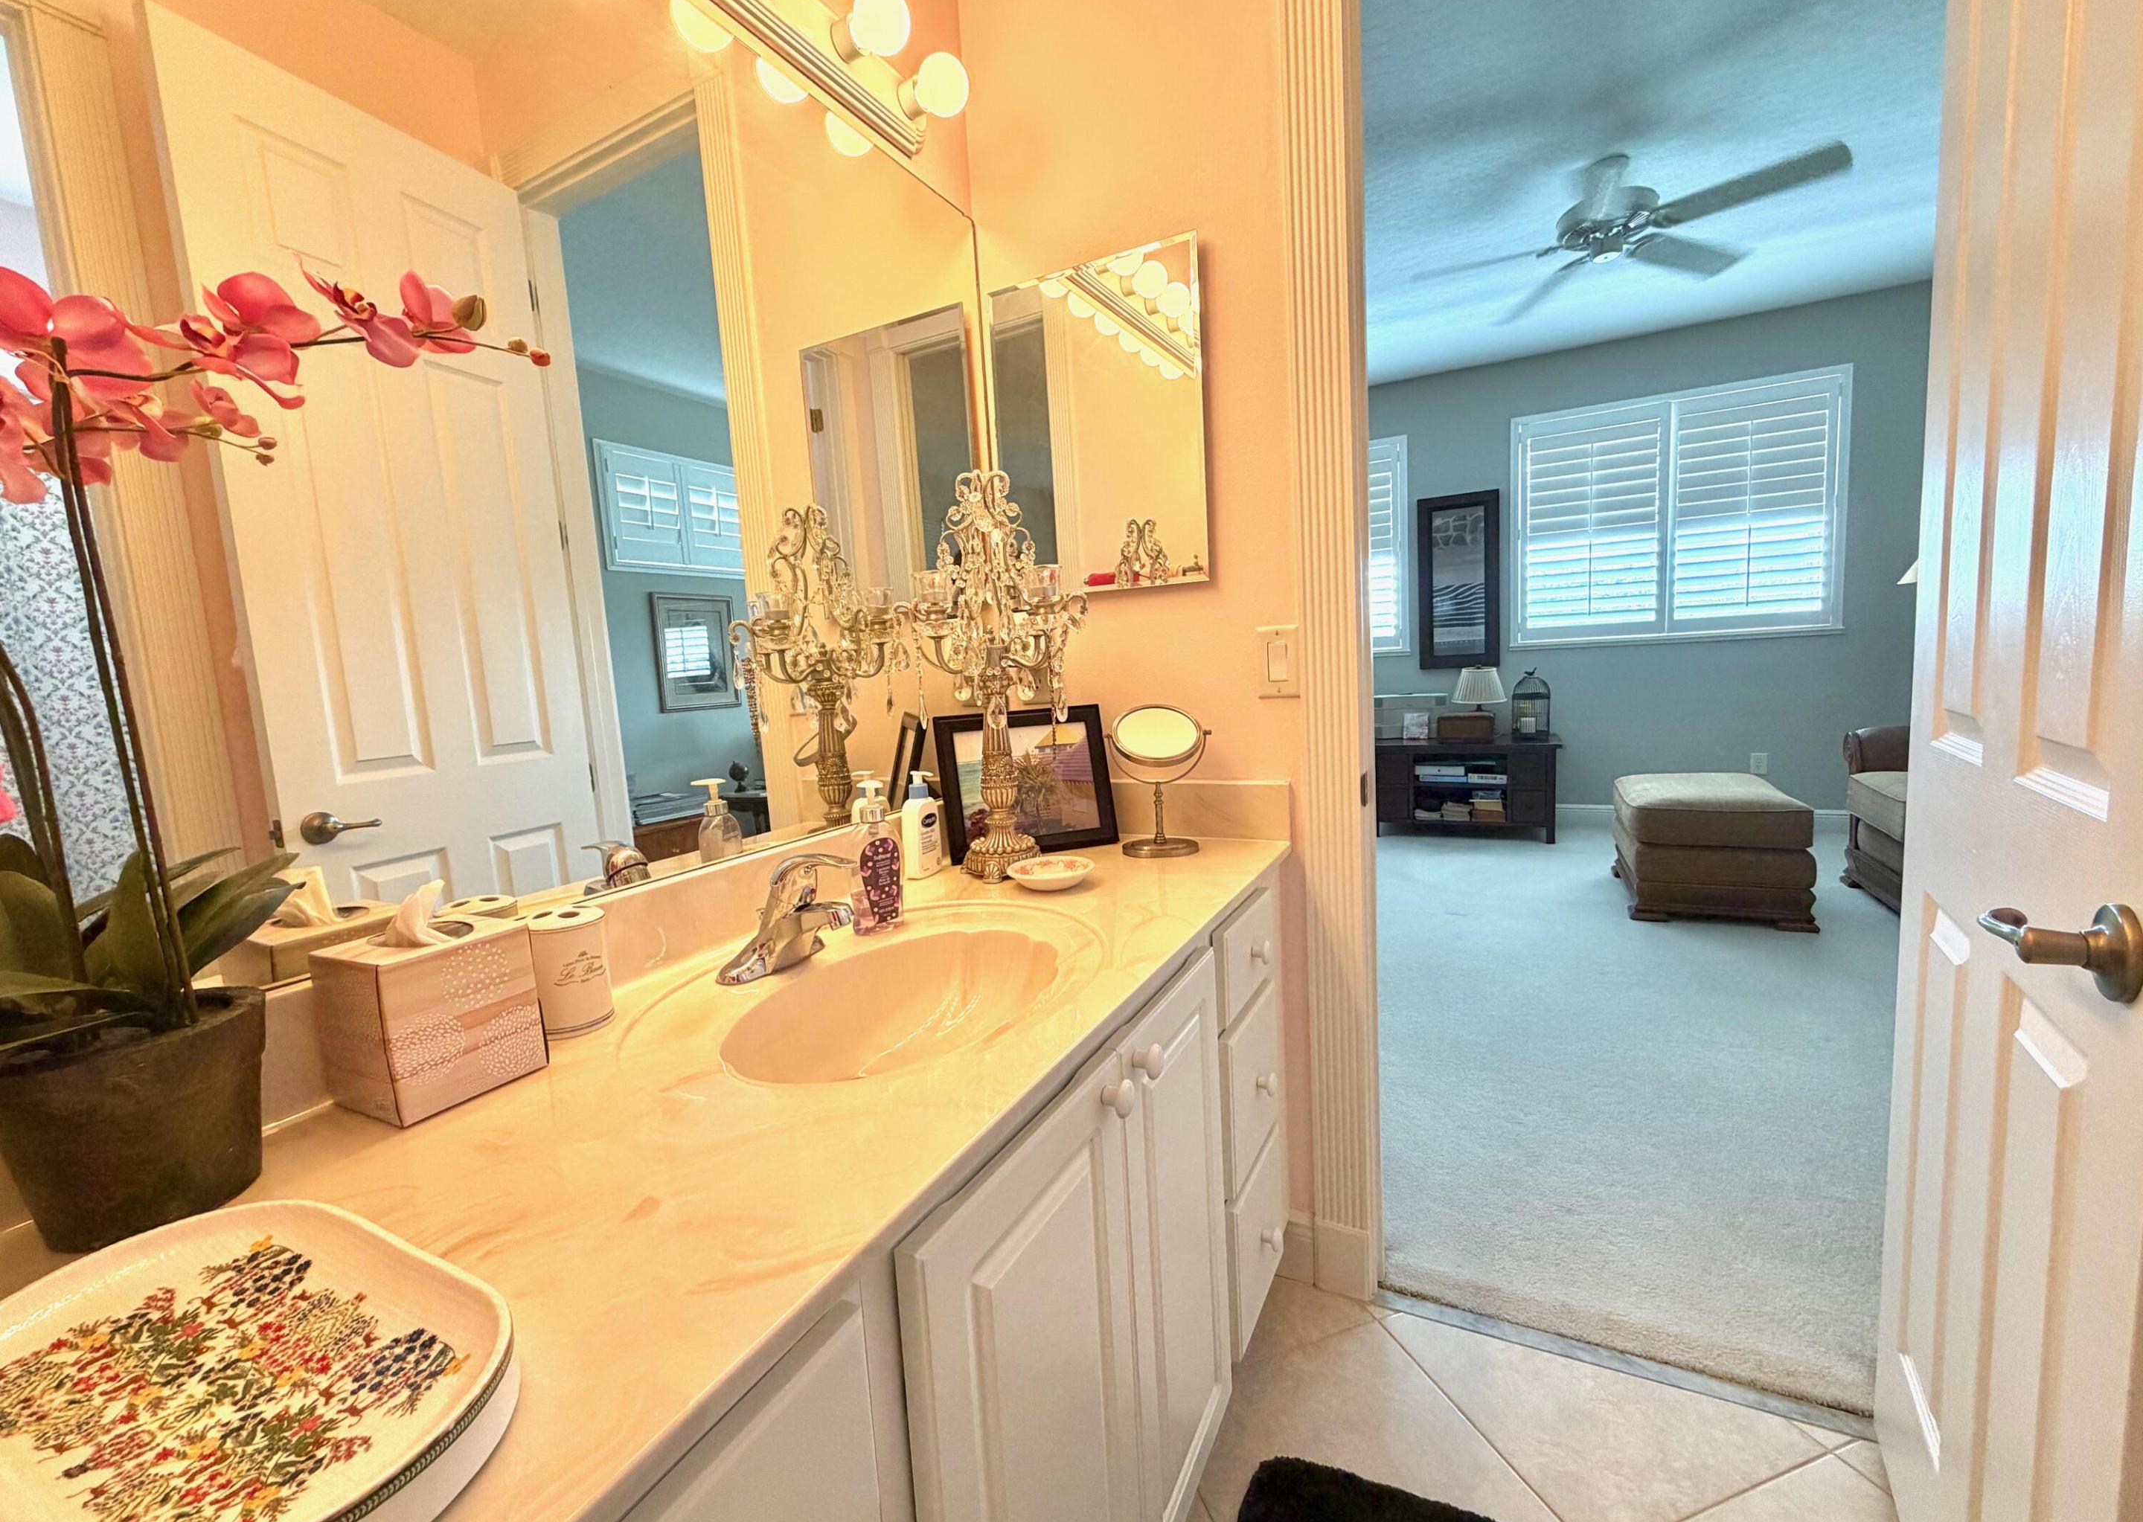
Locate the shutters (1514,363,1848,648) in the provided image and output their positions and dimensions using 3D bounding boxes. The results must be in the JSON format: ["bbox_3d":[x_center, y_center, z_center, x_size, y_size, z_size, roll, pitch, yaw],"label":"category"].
[{"bbox_3d":[3.216,-1.309,4.678,1.505,1.290,0.070,0,7,27],"label":"shutters"}]

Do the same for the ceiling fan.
[{"bbox_3d":[1.905,-1.931,3.092,1.290,0.290,1.270,0,7,27],"label":"ceiling fan"}]

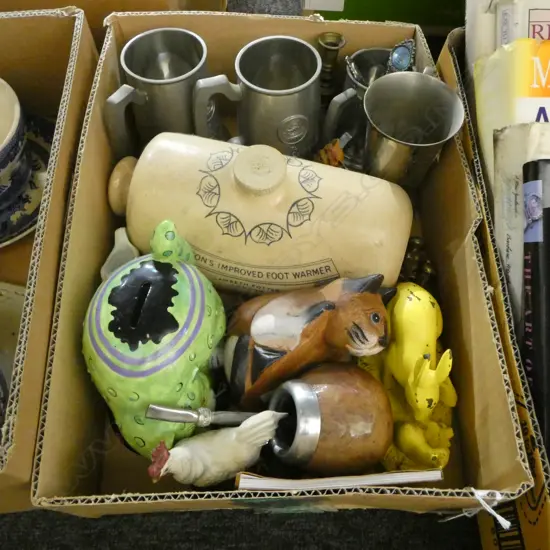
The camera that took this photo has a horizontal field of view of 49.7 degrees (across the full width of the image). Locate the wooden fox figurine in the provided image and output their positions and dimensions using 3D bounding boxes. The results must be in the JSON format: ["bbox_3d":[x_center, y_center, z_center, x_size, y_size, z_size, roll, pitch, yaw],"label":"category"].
[{"bbox_3d":[0.033,0.059,0.551,0.162,0.068,0.088,-25,61,-5],"label":"wooden fox figurine"}]

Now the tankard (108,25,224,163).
[{"bbox_3d":[-0.127,-0.191,0.673,0.130,0.125,0.100,-38,65,-19],"label":"tankard"}]

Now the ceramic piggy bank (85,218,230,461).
[{"bbox_3d":[-0.096,0.057,0.497,0.111,0.130,0.172,-5,60,-7],"label":"ceramic piggy bank"}]

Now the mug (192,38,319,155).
[{"bbox_3d":[-0.016,-0.174,0.643,0.129,0.127,0.090,-12,61,-8],"label":"mug"}]

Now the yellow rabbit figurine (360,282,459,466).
[{"bbox_3d":[0.123,0.089,0.548,0.083,0.090,0.162,-1,60,-2],"label":"yellow rabbit figurine"}]

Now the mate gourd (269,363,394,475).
[{"bbox_3d":[0.049,0.117,0.486,0.097,0.090,0.090,7,57,-22],"label":"mate gourd"}]

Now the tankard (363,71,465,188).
[{"bbox_3d":[0.128,-0.135,0.599,0.091,0.123,0.121,13,60,4],"label":"tankard"}]

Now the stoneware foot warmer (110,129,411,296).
[{"bbox_3d":[-0.015,-0.068,0.588,0.285,0.147,0.145,11,70,3],"label":"stoneware foot warmer"}]

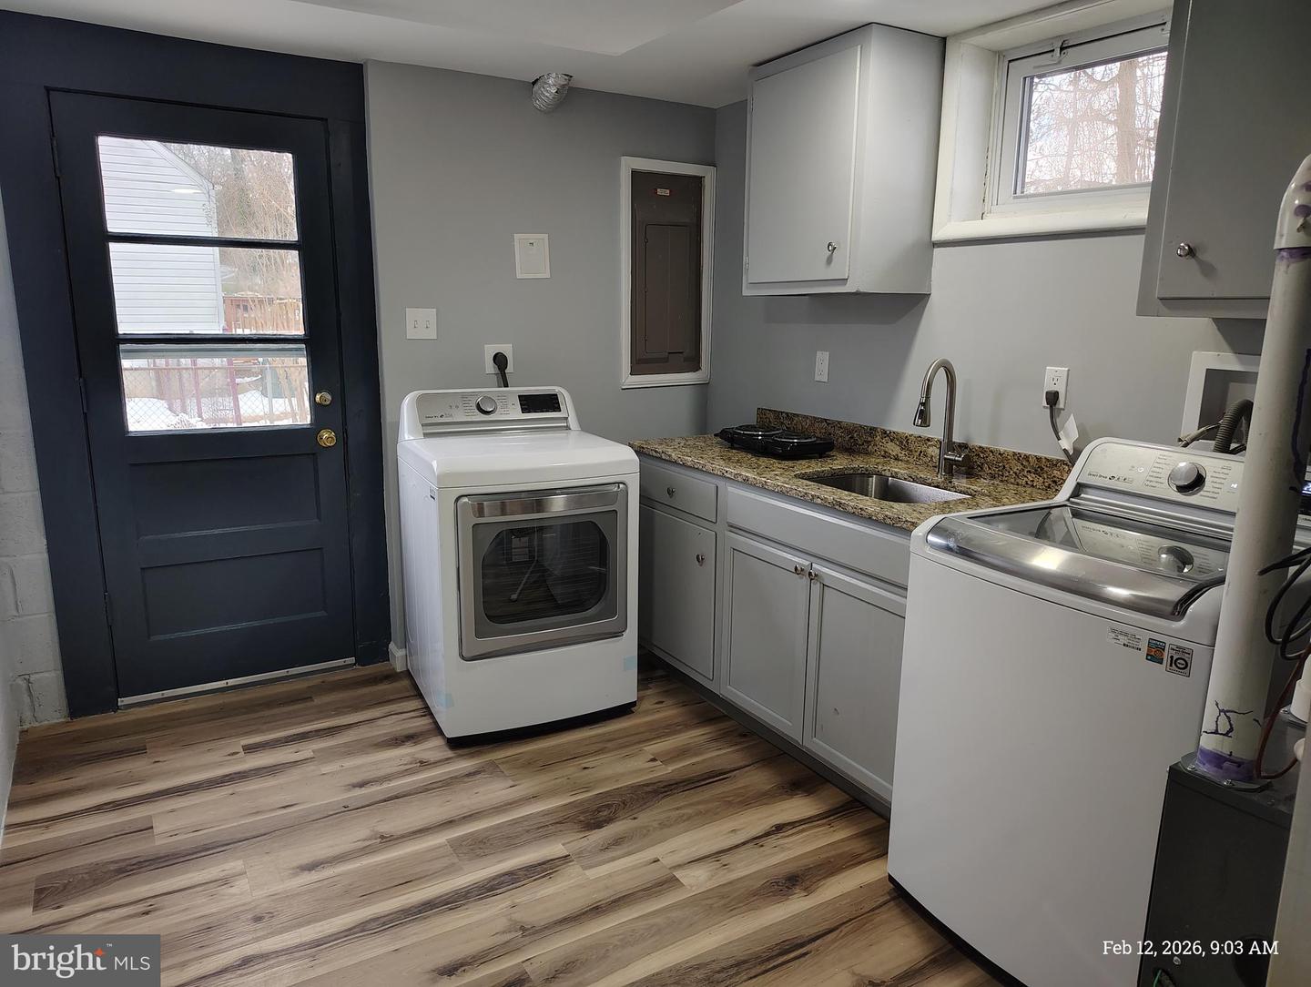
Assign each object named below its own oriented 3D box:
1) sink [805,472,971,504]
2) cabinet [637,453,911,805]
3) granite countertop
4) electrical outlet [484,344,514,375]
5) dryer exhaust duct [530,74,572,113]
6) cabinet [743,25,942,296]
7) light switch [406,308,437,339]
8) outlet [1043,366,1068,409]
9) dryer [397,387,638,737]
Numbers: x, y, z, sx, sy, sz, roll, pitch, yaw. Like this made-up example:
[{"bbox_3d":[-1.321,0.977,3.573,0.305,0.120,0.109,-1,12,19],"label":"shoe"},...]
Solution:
[{"bbox_3d":[0.692,0.090,2.776,0.383,0.200,0.575,-6,13,-30],"label":"sink"},{"bbox_3d":[0.572,0.373,3.106,0.628,0.881,1.533,-6,13,-30],"label":"cabinet"},{"bbox_3d":[0.561,-0.123,3.014,0.651,0.128,1.592,-6,13,-30],"label":"granite countertop"},{"bbox_3d":[-0.618,-0.532,3.621,0.115,0.114,0.014,-6,13,-30],"label":"electrical outlet"},{"bbox_3d":[-0.392,-1.501,3.421,0.133,0.115,0.150,-6,13,-30],"label":"dryer exhaust duct"},{"bbox_3d":[0.606,-1.076,3.094,0.326,0.780,0.616,-6,13,-30],"label":"cabinet"},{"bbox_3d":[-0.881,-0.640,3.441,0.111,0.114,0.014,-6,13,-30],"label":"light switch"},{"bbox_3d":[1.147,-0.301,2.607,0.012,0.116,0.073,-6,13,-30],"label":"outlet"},{"bbox_3d":[-0.511,0.197,3.324,0.686,1.110,0.714,-5,13,-25],"label":"dryer"}]

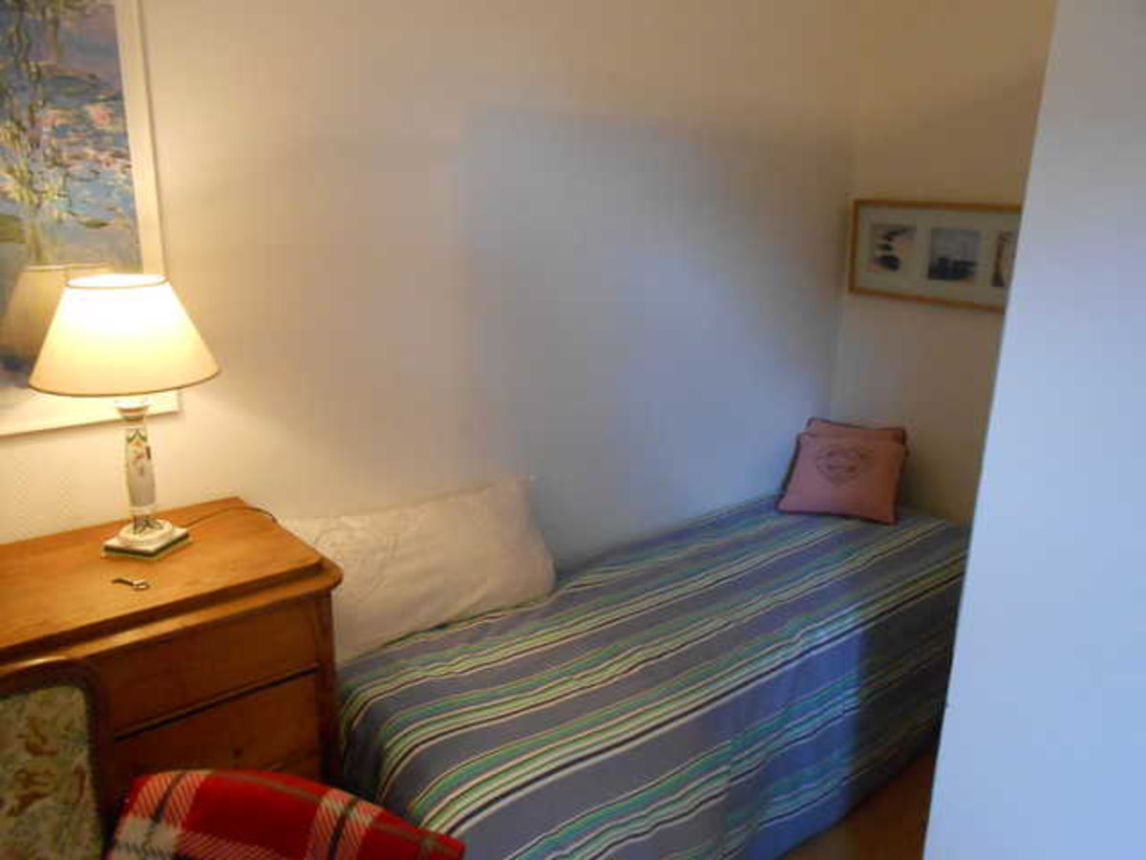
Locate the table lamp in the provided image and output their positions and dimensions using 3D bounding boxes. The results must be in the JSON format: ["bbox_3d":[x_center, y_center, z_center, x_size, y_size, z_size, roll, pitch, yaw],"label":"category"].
[{"bbox_3d":[-0.742,-0.023,1.451,0.283,0.470,0.283,4,16,11],"label":"table lamp"}]

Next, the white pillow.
[{"bbox_3d":[-0.345,0.325,2.041,0.697,0.323,0.131,-11,7,-39],"label":"white pillow"}]

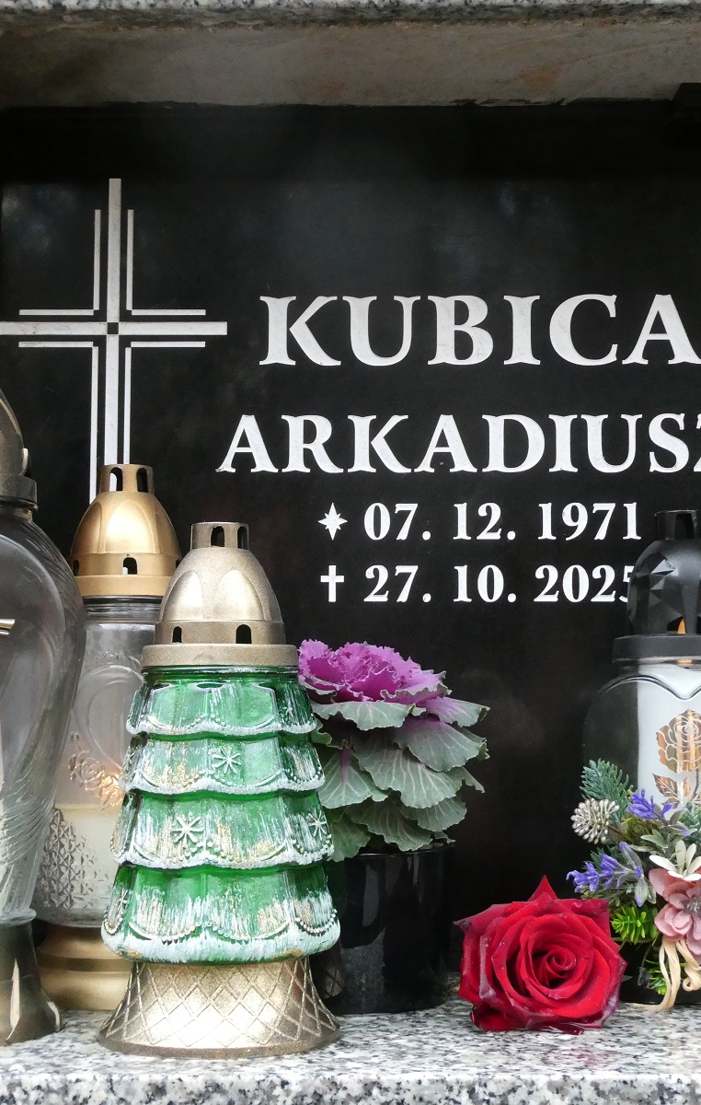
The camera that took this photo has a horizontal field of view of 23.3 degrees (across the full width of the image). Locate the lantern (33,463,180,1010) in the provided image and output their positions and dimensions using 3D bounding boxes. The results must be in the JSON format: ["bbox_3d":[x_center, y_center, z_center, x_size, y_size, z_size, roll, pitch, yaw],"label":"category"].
[{"bbox_3d":[-0.124,0.096,0.933,0.098,0.288,0.098,0,-5,0],"label":"lantern"}]

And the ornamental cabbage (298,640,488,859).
[{"bbox_3d":[0.013,0.105,0.919,0.126,0.112,0.122,0,-5,0],"label":"ornamental cabbage"}]

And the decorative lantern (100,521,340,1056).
[{"bbox_3d":[-0.063,0.109,0.830,0.116,0.245,0.116,0,-5,0],"label":"decorative lantern"}]

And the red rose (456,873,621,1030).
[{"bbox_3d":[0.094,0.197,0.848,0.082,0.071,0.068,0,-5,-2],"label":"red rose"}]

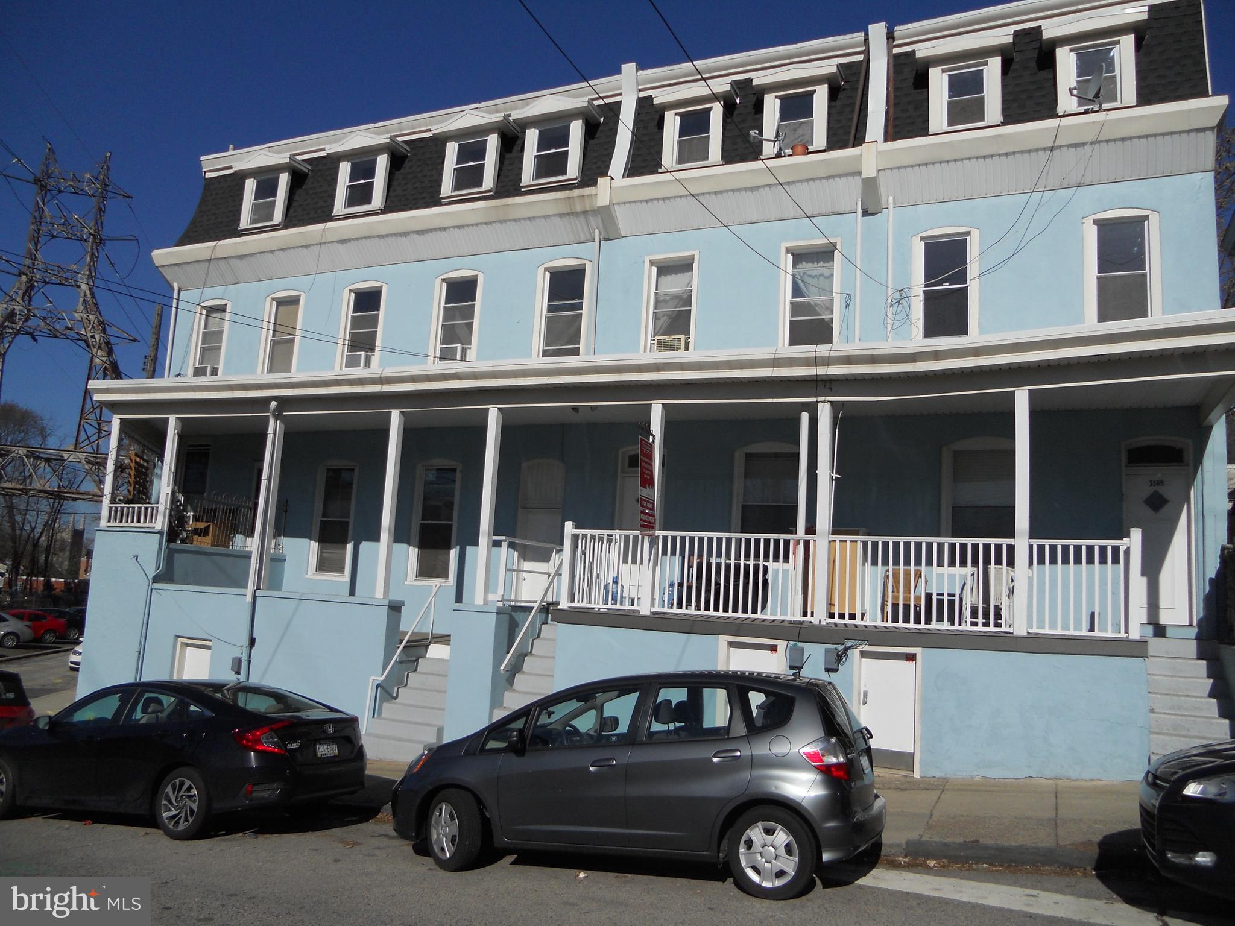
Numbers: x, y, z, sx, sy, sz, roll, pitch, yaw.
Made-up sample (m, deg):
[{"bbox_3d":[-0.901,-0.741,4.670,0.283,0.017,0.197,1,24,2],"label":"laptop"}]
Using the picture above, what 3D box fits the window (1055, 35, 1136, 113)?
[{"bbox_3d":[6.707,-5.328,13.528,0.974,0.996,0.450,-1,-8,24],"label":"window"}]

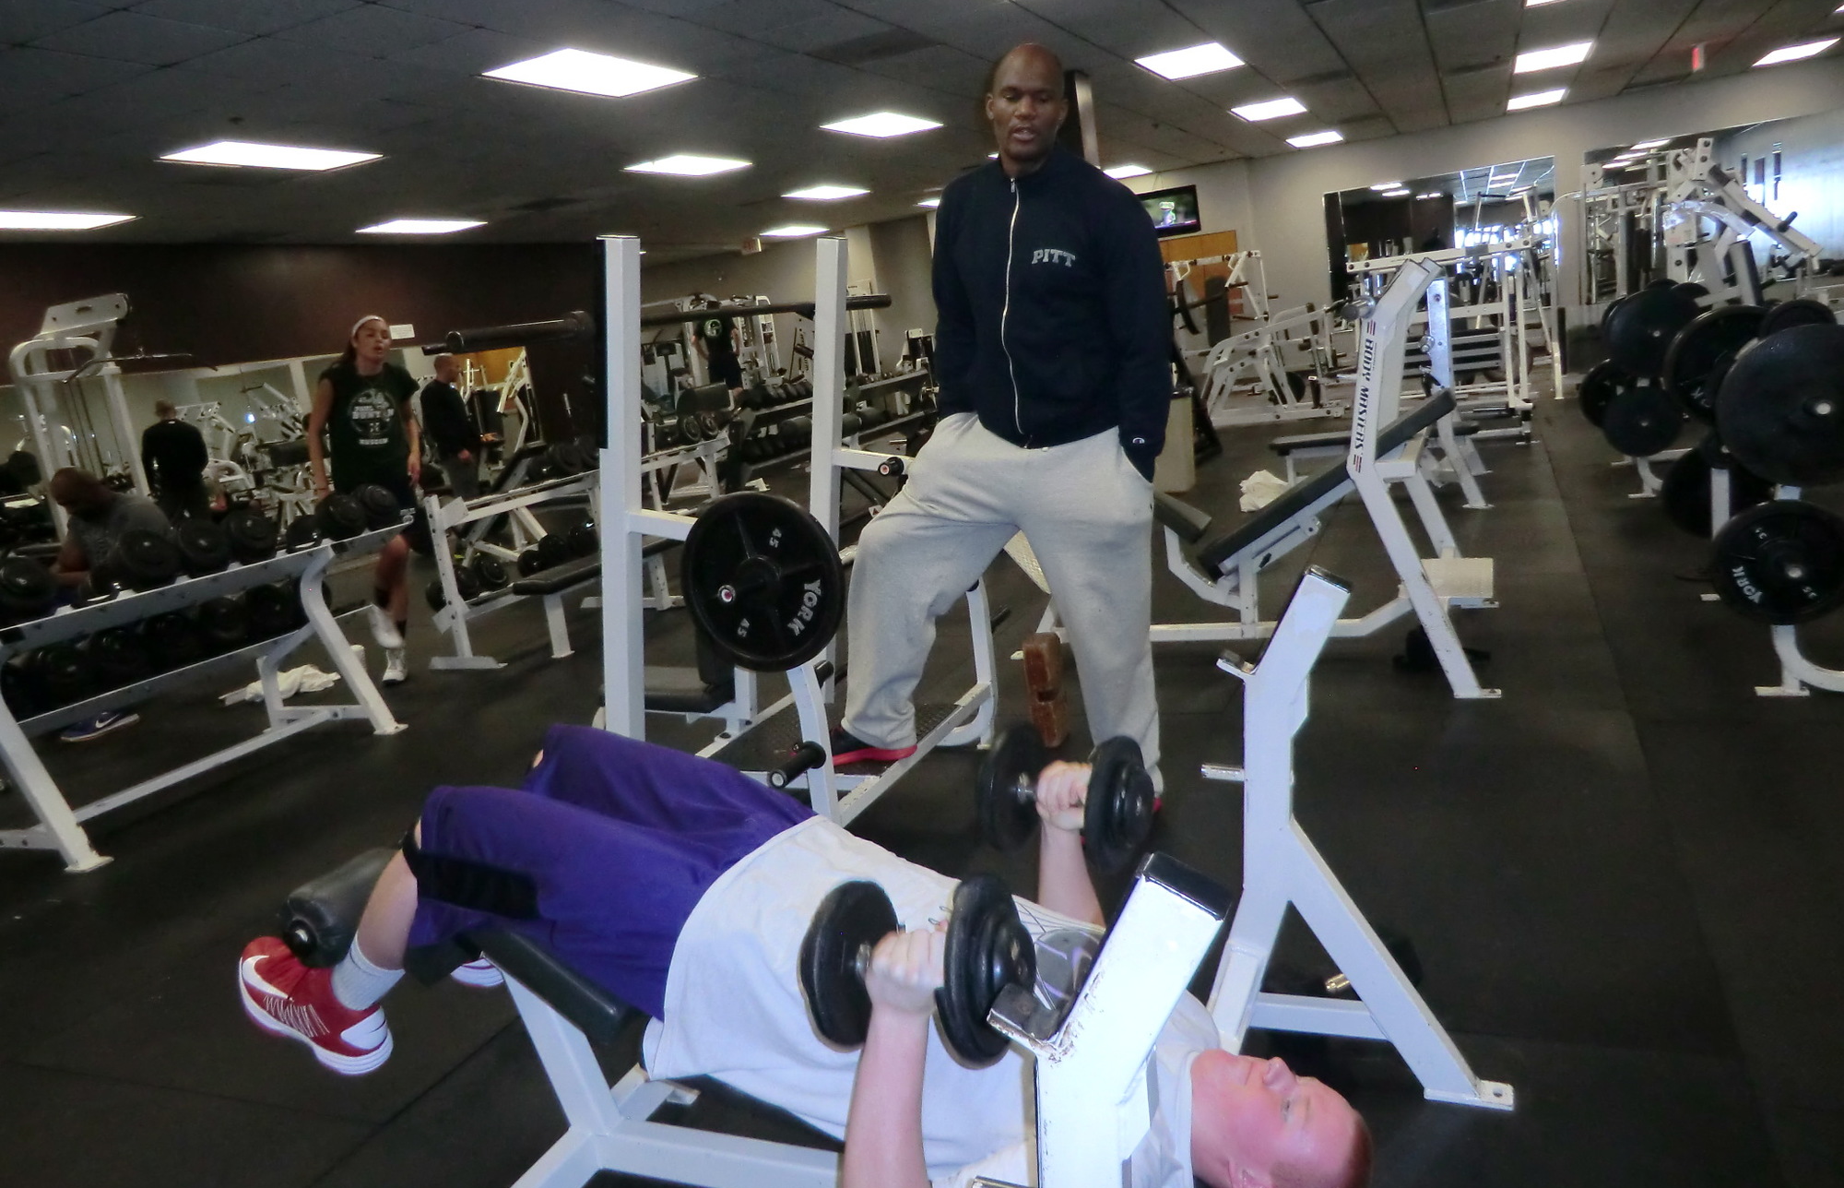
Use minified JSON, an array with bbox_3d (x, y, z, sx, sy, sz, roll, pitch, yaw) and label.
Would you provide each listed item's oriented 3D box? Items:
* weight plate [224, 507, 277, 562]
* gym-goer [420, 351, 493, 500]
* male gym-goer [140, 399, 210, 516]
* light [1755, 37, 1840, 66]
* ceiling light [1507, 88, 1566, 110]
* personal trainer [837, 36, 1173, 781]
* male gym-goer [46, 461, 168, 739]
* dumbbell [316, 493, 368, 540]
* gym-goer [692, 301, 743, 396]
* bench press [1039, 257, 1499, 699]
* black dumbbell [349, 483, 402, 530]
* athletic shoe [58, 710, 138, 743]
[{"bbox_3d":[-2.665,-0.247,4.831,0.360,0.190,0.190,10,18,21],"label":"weight plate"},{"bbox_3d":[-4.040,-1.298,11.311,0.580,1.640,0.500,-11,12,-13],"label":"gym-goer"},{"bbox_3d":[-7.066,-1.015,12.374,0.600,1.720,0.360,-13,13,-22],"label":"male gym-goer"},{"bbox_3d":[9.273,-5.769,13.578,0.600,0.080,1.200,-3,13,24],"label":"light"},{"bbox_3d":[7.009,-5.642,14.550,0.600,0.060,1.200,-3,13,24],"label":"ceiling light"},{"bbox_3d":[0.162,-0.285,3.183,0.850,1.900,0.520,0,12,20],"label":"personal trainer"},{"bbox_3d":[-3.976,-0.003,6.143,0.550,1.220,0.820,-2,13,27],"label":"male gym-goer"},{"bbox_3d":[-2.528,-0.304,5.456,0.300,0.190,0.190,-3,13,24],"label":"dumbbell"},{"bbox_3d":[-2.337,-2.638,15.478,0.600,1.770,0.360,-9,12,-3],"label":"gym-goer"},{"bbox_3d":[1.113,-0.434,4.640,1.763,1.340,1.209,-3,13,24],"label":"bench press"},{"bbox_3d":[-2.385,-0.381,5.585,0.080,0.190,0.190,-3,13,24],"label":"black dumbbell"},{"bbox_3d":[-3.943,0.599,6.112,0.305,0.115,0.110,-18,15,-41],"label":"athletic shoe"}]

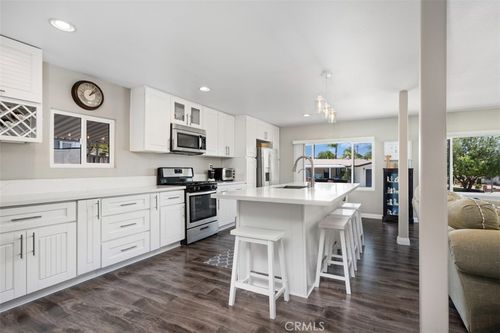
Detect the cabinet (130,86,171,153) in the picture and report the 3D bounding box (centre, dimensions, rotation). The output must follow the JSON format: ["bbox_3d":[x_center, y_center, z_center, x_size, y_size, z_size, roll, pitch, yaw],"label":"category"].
[{"bbox_3d":[-1.507,-0.672,3.609,0.325,0.920,0.462,0,0,29],"label":"cabinet"}]

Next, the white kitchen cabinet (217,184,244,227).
[{"bbox_3d":[-0.632,0.749,4.853,0.610,0.790,0.940,0,0,30],"label":"white kitchen cabinet"}]

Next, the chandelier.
[{"bbox_3d":[0.956,-0.870,2.934,0.136,0.565,0.820,0,0,30],"label":"chandelier"}]

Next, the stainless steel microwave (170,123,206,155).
[{"bbox_3d":[-1.177,-0.453,4.134,0.393,0.425,0.760,0,0,30],"label":"stainless steel microwave"}]

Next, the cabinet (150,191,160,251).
[{"bbox_3d":[-1.518,0.720,3.265,0.620,0.760,0.150,0,0,29],"label":"cabinet"}]

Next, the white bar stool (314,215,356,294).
[{"bbox_3d":[0.899,0.888,2.460,0.330,0.645,0.460,0,0,29],"label":"white bar stool"}]

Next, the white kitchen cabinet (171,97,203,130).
[{"bbox_3d":[-1.204,-0.904,4.152,0.328,0.467,0.760,0,0,30],"label":"white kitchen cabinet"}]

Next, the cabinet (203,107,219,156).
[{"bbox_3d":[-0.903,-0.677,4.676,0.325,0.927,0.460,0,0,29],"label":"cabinet"}]

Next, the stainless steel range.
[{"bbox_3d":[-1.026,0.630,4.082,0.665,1.200,0.760,0,0,30],"label":"stainless steel range"}]

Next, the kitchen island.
[{"bbox_3d":[0.781,0.757,3.354,1.235,0.920,2.640,0,0,29],"label":"kitchen island"}]

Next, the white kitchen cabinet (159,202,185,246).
[{"bbox_3d":[-1.372,0.822,3.523,0.620,0.580,0.455,0,0,29],"label":"white kitchen cabinet"}]

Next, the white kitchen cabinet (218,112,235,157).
[{"bbox_3d":[-0.642,-0.673,5.137,0.325,0.927,0.600,0,0,29],"label":"white kitchen cabinet"}]

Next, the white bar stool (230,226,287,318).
[{"bbox_3d":[0.085,0.904,2.112,0.440,0.636,0.320,0,0,30],"label":"white bar stool"}]

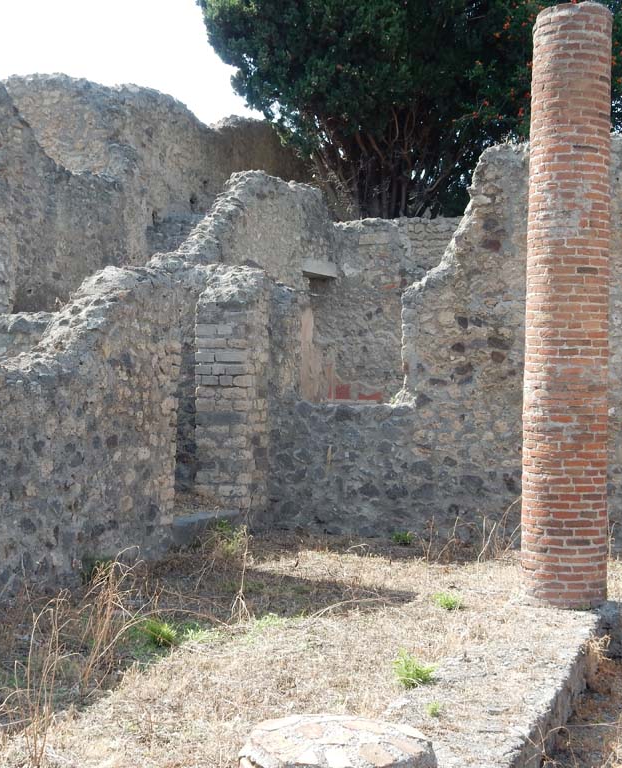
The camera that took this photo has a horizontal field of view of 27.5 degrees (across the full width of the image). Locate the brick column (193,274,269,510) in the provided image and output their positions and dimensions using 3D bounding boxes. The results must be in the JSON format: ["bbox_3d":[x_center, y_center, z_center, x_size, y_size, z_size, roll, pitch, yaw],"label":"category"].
[{"bbox_3d":[-0.612,0.074,9.832,0.459,1.789,0.421,1,1,19],"label":"brick column"}]

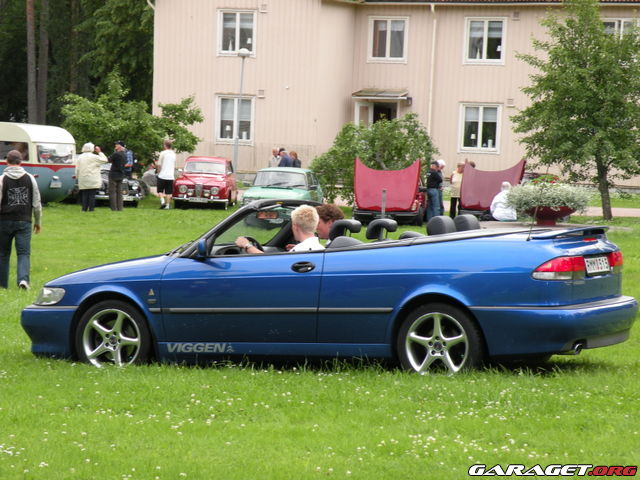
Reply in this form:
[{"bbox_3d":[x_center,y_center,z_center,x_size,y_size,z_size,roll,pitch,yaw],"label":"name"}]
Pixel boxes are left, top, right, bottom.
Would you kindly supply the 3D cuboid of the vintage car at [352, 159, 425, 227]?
[{"bbox_3d":[2.015,-1.261,56.977,1.690,1.680,4.420,2,2,8],"label":"vintage car"}]

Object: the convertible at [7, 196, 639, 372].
[{"bbox_3d":[-0.013,0.352,16.470,4.630,1.370,1.740,1,1,26],"label":"convertible"}]

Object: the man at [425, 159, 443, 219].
[{"bbox_3d":[2.992,-1.292,58.000,0.450,1.610,0.450,1,3,-30],"label":"man"}]

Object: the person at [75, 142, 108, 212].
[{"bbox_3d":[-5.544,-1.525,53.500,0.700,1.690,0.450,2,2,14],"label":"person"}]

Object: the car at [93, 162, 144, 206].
[{"bbox_3d":[-6.098,-1.683,60.533,1.570,1.460,4.050,1,3,-21],"label":"car"}]

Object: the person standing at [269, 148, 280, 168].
[{"bbox_3d":[-1.274,-1.761,63.035,0.520,1.720,0.380,3,3,30],"label":"person standing"}]

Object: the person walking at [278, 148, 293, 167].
[{"bbox_3d":[-0.966,-1.761,62.500,0.400,1.680,0.500,2,2,9],"label":"person walking"}]

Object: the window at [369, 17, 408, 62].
[{"bbox_3d":[2.256,-6.643,73.000,1.320,1.500,0.150,3,2,16],"label":"window"}]

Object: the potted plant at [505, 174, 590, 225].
[{"bbox_3d":[5.141,-0.900,49.500,1.870,1.130,1.800,2,2,0],"label":"potted plant"}]

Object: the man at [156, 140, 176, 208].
[{"bbox_3d":[-3.998,-1.706,57.300,0.520,1.820,0.420,1,3,-21],"label":"man"}]

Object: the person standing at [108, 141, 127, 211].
[{"bbox_3d":[-5.145,-1.631,55.900,0.420,1.770,0.500,4,3,35],"label":"person standing"}]

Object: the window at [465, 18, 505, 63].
[{"bbox_3d":[5.084,-6.151,68.000,1.330,1.450,0.150,3,3,21],"label":"window"}]

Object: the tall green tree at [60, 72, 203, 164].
[{"bbox_3d":[-5.569,-3.102,65.000,4.000,3.750,3.900,2,2,0],"label":"tall green tree"}]

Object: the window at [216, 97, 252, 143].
[{"bbox_3d":[-2.646,-3.727,68.500,1.300,1.480,0.150,3,3,21],"label":"window"}]

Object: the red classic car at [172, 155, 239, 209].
[{"bbox_3d":[-3.096,-1.604,60.738,1.570,1.470,4.150,2,2,1],"label":"red classic car"}]

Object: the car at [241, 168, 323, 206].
[{"bbox_3d":[-0.889,-1.213,56.014,1.660,1.430,4.300,2,2,4],"label":"car"}]

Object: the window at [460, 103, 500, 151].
[{"bbox_3d":[4.961,-3.452,68.000,1.330,1.500,0.150,3,3,21],"label":"window"}]

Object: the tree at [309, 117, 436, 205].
[{"bbox_3d":[1.602,-2.237,63.500,3.700,2.800,3.500,2,2,8],"label":"tree"}]

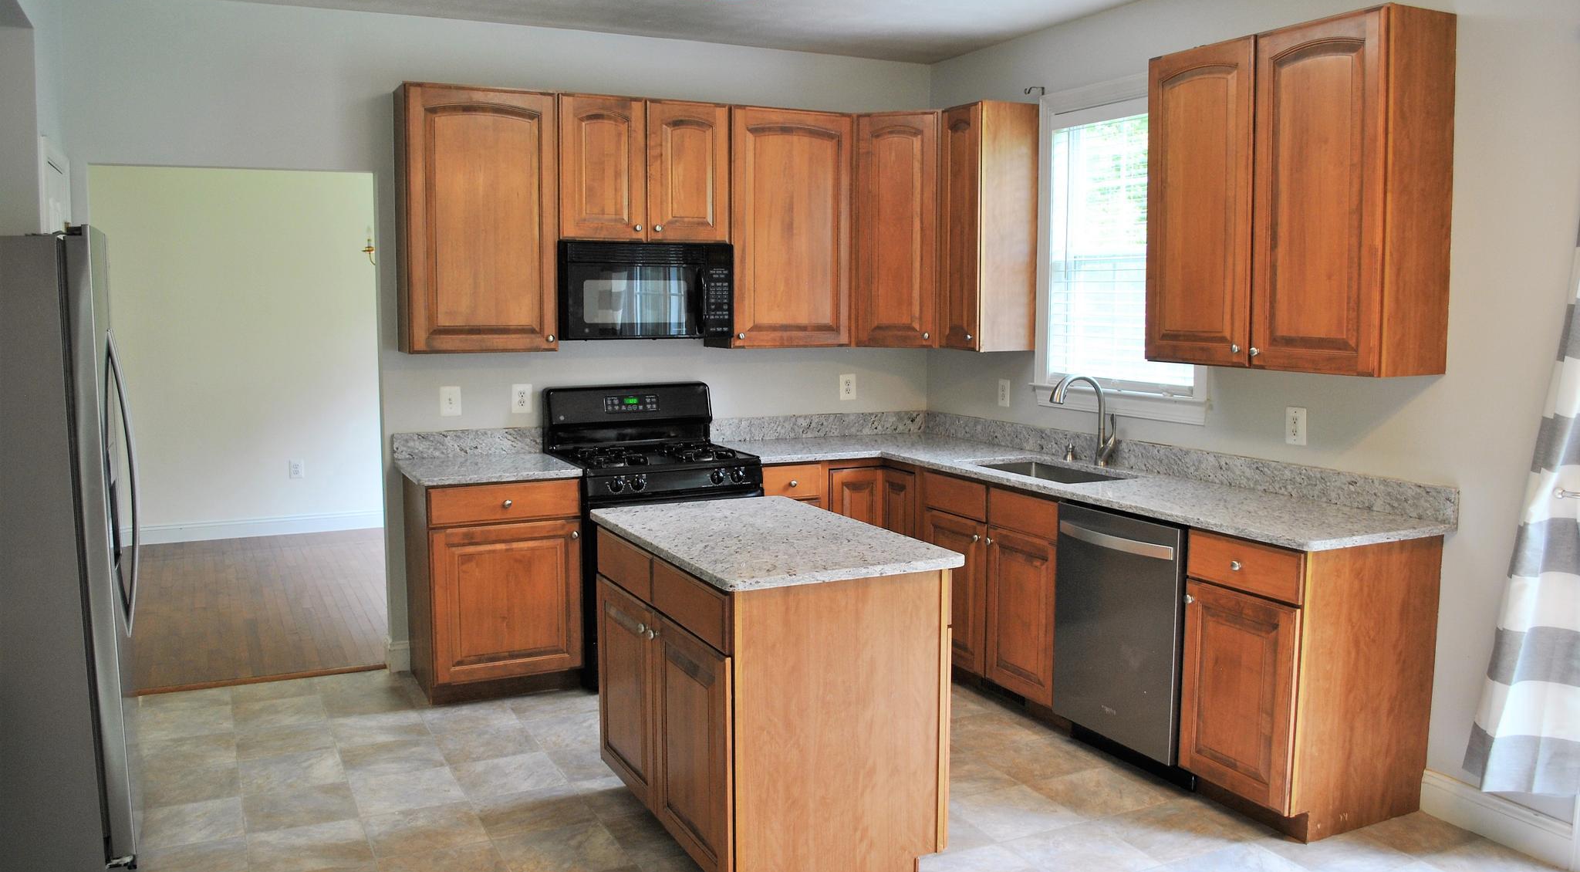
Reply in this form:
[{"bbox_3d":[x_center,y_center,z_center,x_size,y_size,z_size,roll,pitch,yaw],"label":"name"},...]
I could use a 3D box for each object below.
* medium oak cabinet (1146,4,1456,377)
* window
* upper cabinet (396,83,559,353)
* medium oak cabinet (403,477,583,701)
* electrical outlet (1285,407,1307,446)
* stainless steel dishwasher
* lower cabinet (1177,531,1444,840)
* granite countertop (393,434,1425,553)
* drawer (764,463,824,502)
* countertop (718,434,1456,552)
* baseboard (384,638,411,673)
[{"bbox_3d":[1.612,-0.749,3.850,0.327,1.052,0.932,-3,7,-26],"label":"medium oak cabinet"},{"bbox_3d":[1.335,-0.748,4.765,0.100,1.332,1.020,-3,7,-26],"label":"window"},{"bbox_3d":[-1.280,-0.872,4.867,0.605,1.052,0.322,-3,7,-26],"label":"upper cabinet"},{"bbox_3d":[-1.223,0.587,4.887,0.608,0.880,0.622,-3,7,-26],"label":"medium oak cabinet"},{"bbox_3d":[1.715,-0.031,4.026,0.012,0.120,0.082,-3,7,-26],"label":"electrical outlet"},{"bbox_3d":[1.352,0.648,4.119,0.615,0.810,0.610,-3,7,-26],"label":"stainless steel dishwasher"},{"bbox_3d":[1.590,0.721,3.666,0.622,0.880,0.450,-3,7,-26],"label":"lower cabinet"},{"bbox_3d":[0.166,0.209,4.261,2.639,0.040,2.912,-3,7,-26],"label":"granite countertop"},{"bbox_3d":[-0.096,0.173,5.328,0.277,0.149,0.500,-3,7,-26],"label":"drawer"},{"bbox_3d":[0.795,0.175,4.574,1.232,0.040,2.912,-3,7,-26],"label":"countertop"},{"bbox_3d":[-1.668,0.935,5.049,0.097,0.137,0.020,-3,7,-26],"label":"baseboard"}]

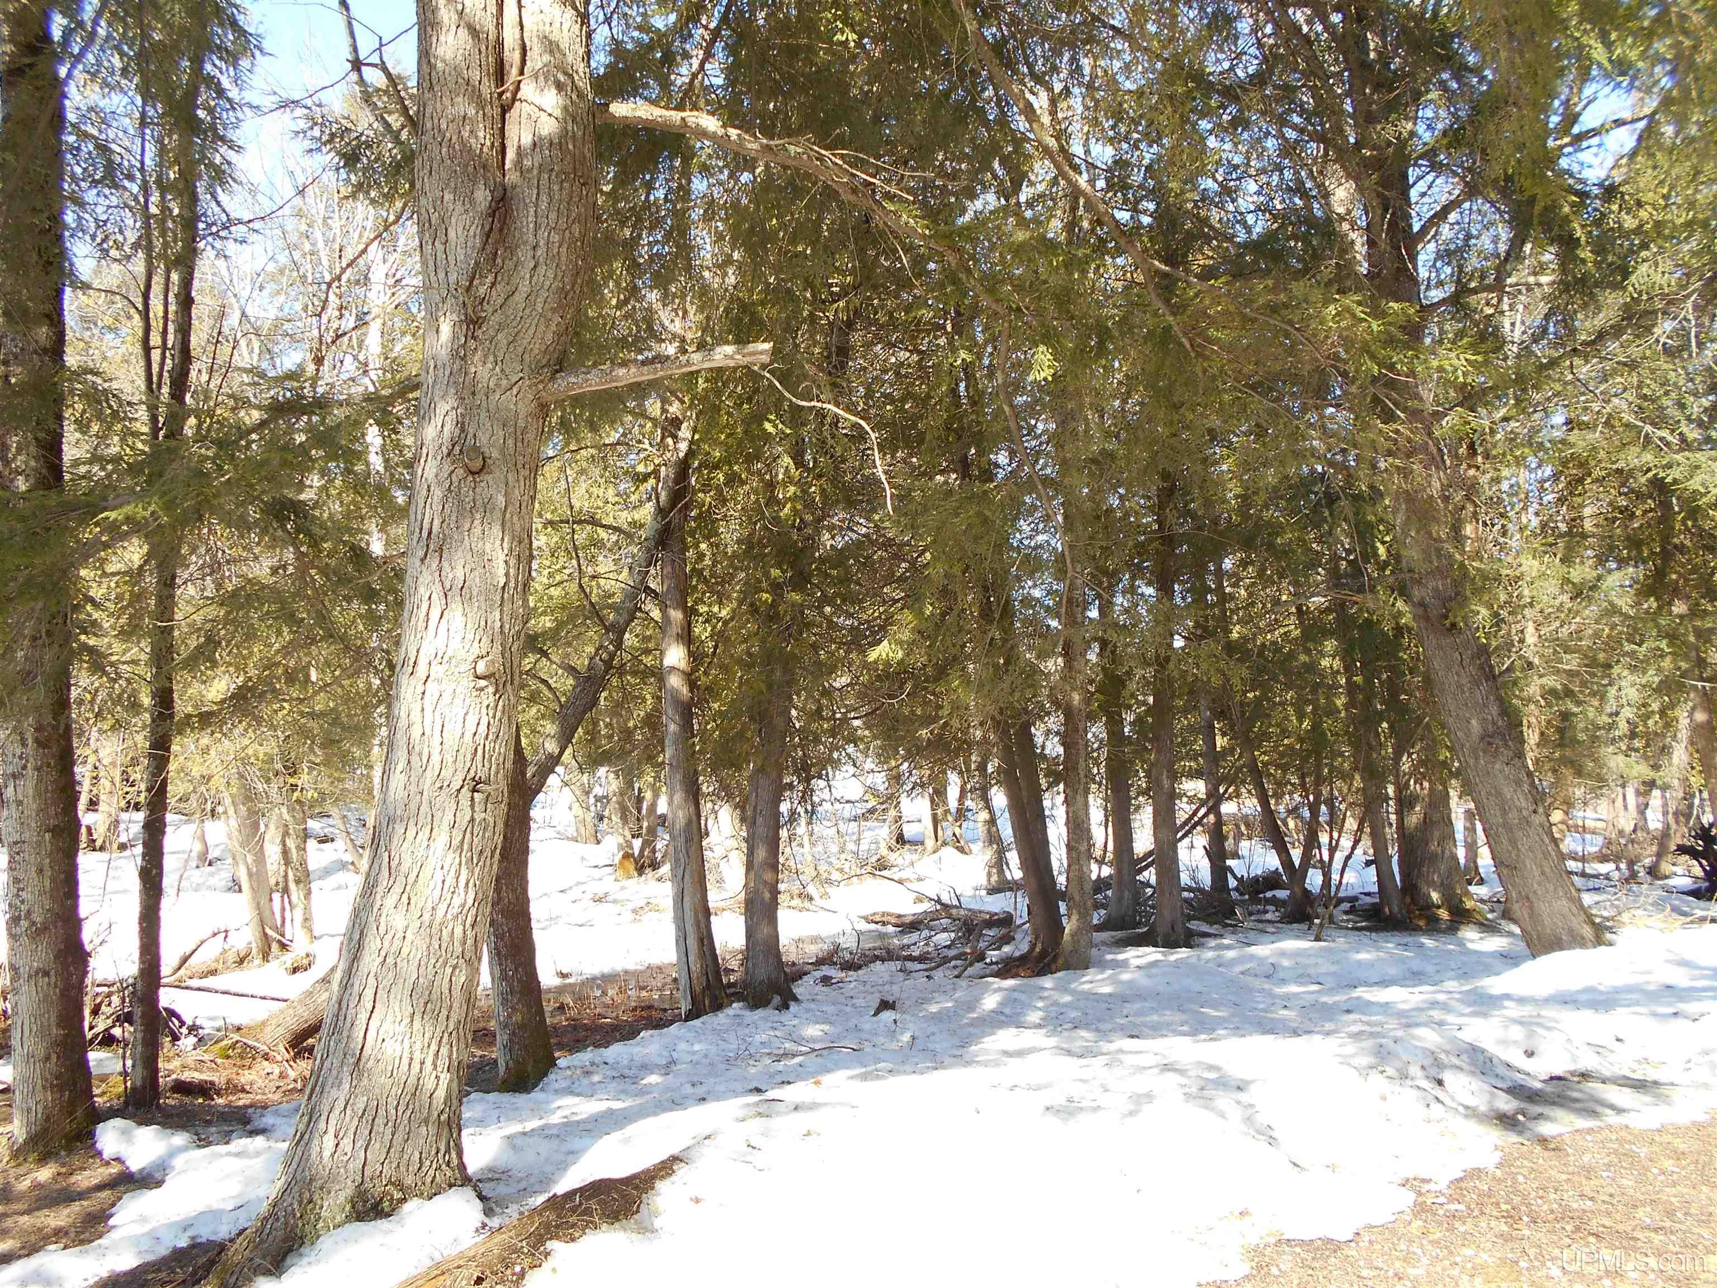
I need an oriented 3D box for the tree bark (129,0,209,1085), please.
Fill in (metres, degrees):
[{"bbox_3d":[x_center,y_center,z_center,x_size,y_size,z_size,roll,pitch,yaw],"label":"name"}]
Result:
[{"bbox_3d":[-3.016,-0.440,5.647,0.170,4.847,0.150,2,-5,-28],"label":"tree bark"}]

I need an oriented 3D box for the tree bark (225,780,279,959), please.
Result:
[{"bbox_3d":[-4.737,1.787,10.096,0.290,1.415,0.280,-8,-5,-26],"label":"tree bark"}]

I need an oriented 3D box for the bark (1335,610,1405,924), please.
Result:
[{"bbox_3d":[4.627,1.095,11.650,0.242,2.840,0.242,-8,-5,21],"label":"bark"}]

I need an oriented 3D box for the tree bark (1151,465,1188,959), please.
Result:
[{"bbox_3d":[2.371,0.495,9.890,0.250,3.617,0.250,-1,-4,13],"label":"tree bark"}]

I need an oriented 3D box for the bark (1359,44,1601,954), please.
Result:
[{"bbox_3d":[4.350,-1.128,9.207,0.720,6.648,0.580,-12,-5,26],"label":"bark"}]

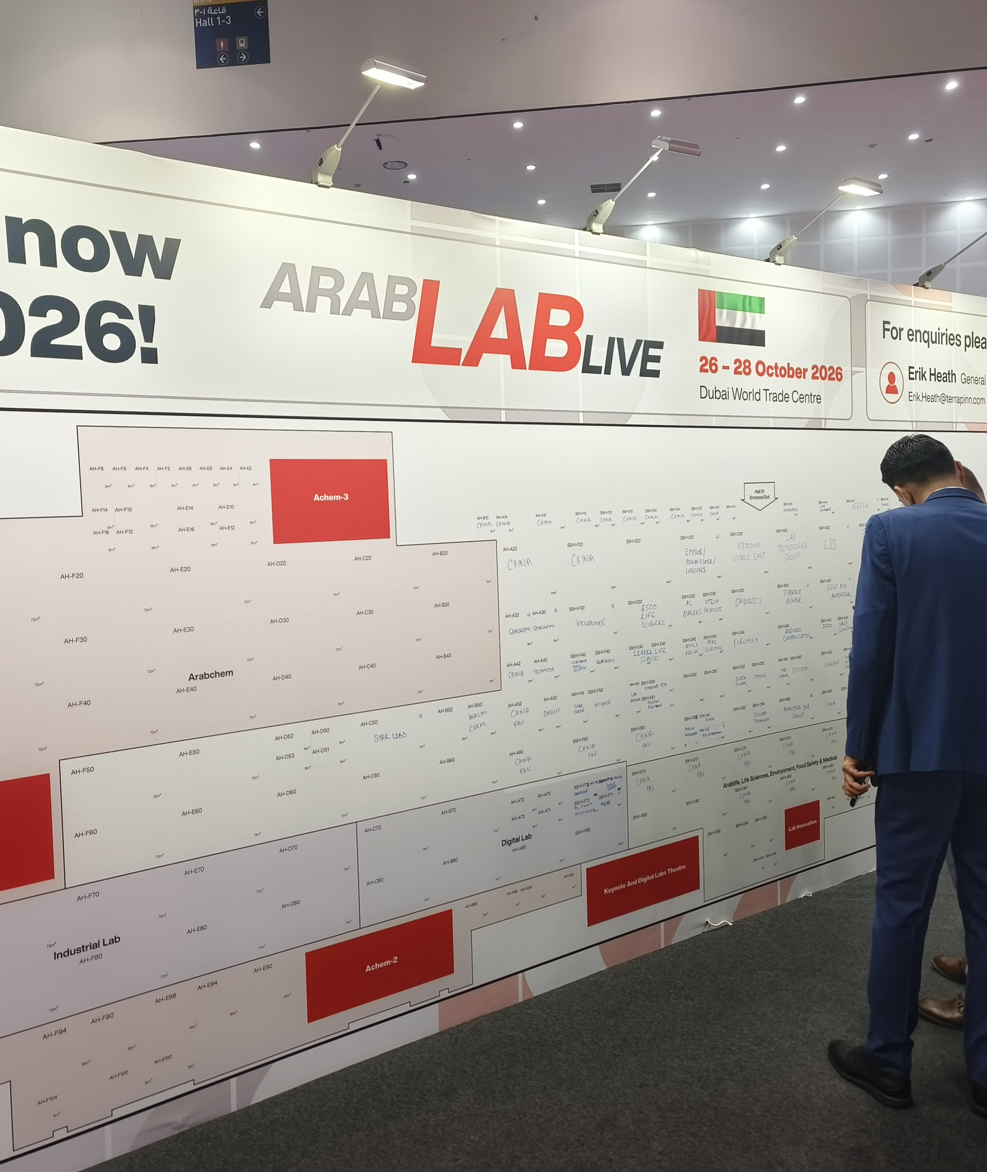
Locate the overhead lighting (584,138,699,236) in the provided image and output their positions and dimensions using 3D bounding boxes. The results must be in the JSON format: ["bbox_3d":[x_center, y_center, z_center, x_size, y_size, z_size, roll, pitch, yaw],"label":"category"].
[{"bbox_3d":[0.432,-1.241,3.255,0.155,0.190,0.455,-5,5,-35],"label":"overhead lighting"}]

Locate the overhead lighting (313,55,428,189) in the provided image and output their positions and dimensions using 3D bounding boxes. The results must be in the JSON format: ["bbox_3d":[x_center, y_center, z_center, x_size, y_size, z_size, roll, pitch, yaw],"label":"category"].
[{"bbox_3d":[-0.357,-1.172,2.683,0.150,0.185,0.470,-5,5,-35],"label":"overhead lighting"}]

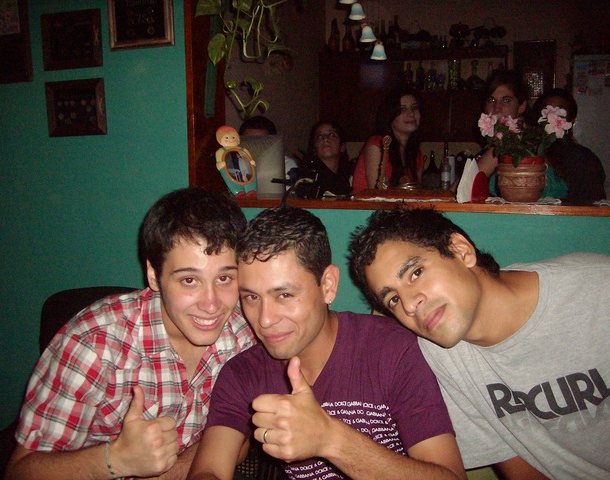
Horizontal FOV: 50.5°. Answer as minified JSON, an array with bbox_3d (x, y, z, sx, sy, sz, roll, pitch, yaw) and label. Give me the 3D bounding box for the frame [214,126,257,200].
[{"bbox_3d":[-0.298,-0.335,2.812,0.170,0.299,0.100,-2,7,-12],"label":"frame"}]

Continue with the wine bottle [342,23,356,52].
[{"bbox_3d":[0.389,-1.770,5.717,0.076,0.285,0.076,1,7,14],"label":"wine bottle"}]

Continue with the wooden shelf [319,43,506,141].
[{"bbox_3d":[0.924,-1.247,5.664,1.561,0.788,0.320,1,7,14],"label":"wooden shelf"}]

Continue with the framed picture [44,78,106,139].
[{"bbox_3d":[-1.061,-0.610,3.002,0.314,0.249,0.025,2,8,21],"label":"framed picture"}]

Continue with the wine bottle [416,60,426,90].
[{"bbox_3d":[0.995,-1.398,5.585,0.070,0.270,0.070,1,7,14],"label":"wine bottle"}]

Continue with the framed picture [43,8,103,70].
[{"bbox_3d":[-1.067,-0.914,2.966,0.317,0.251,0.025,2,8,21],"label":"framed picture"}]

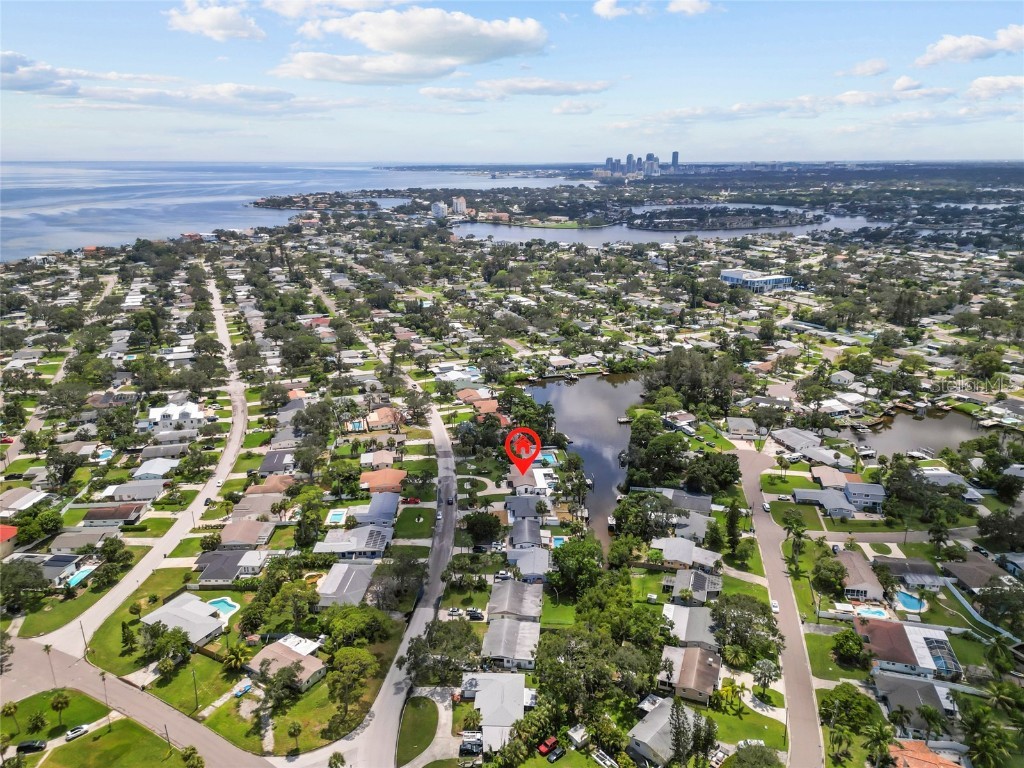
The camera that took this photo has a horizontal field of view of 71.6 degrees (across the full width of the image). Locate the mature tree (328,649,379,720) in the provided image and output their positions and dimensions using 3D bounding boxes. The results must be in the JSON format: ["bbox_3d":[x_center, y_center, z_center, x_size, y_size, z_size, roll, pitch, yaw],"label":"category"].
[{"bbox_3d":[-35.430,67.410,157.420,11.300,17.800,11.300,0,18,0],"label":"mature tree"}]

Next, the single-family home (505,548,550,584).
[{"bbox_3d":[5.150,55.520,217.180,12.800,4.100,14.200,0,18,1],"label":"single-family home"}]

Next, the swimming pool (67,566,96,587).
[{"bbox_3d":[-131.480,59.940,216.650,4.130,1.410,9.580,0,18,0],"label":"swimming pool"}]

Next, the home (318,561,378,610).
[{"bbox_3d":[-48.300,59.360,208.960,13.110,4.340,21.170,1,18,3],"label":"home"}]

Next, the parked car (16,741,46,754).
[{"bbox_3d":[-103.800,78.230,153.800,5.100,1.750,1.950,-5,18,-14],"label":"parked car"}]

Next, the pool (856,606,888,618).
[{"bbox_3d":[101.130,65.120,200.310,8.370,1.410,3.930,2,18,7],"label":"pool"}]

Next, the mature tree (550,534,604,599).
[{"bbox_3d":[19.600,52.380,210.400,15.600,14.200,15.600,0,18,0],"label":"mature tree"}]

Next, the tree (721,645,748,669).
[{"bbox_3d":[55.320,67.710,176.040,6.000,5.900,6.000,0,18,0],"label":"tree"}]

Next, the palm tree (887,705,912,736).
[{"bbox_3d":[85.520,74.790,154.710,4.940,7.760,4.940,0,18,0],"label":"palm tree"}]

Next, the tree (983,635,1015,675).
[{"bbox_3d":[118.240,66.720,173.080,6.500,9.600,6.500,0,18,0],"label":"tree"}]

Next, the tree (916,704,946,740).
[{"bbox_3d":[90.680,74.940,152.580,5.850,8.770,5.850,0,18,0],"label":"tree"}]

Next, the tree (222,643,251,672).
[{"bbox_3d":[-68.880,69.030,176.680,6.250,5.440,6.250,0,18,0],"label":"tree"}]

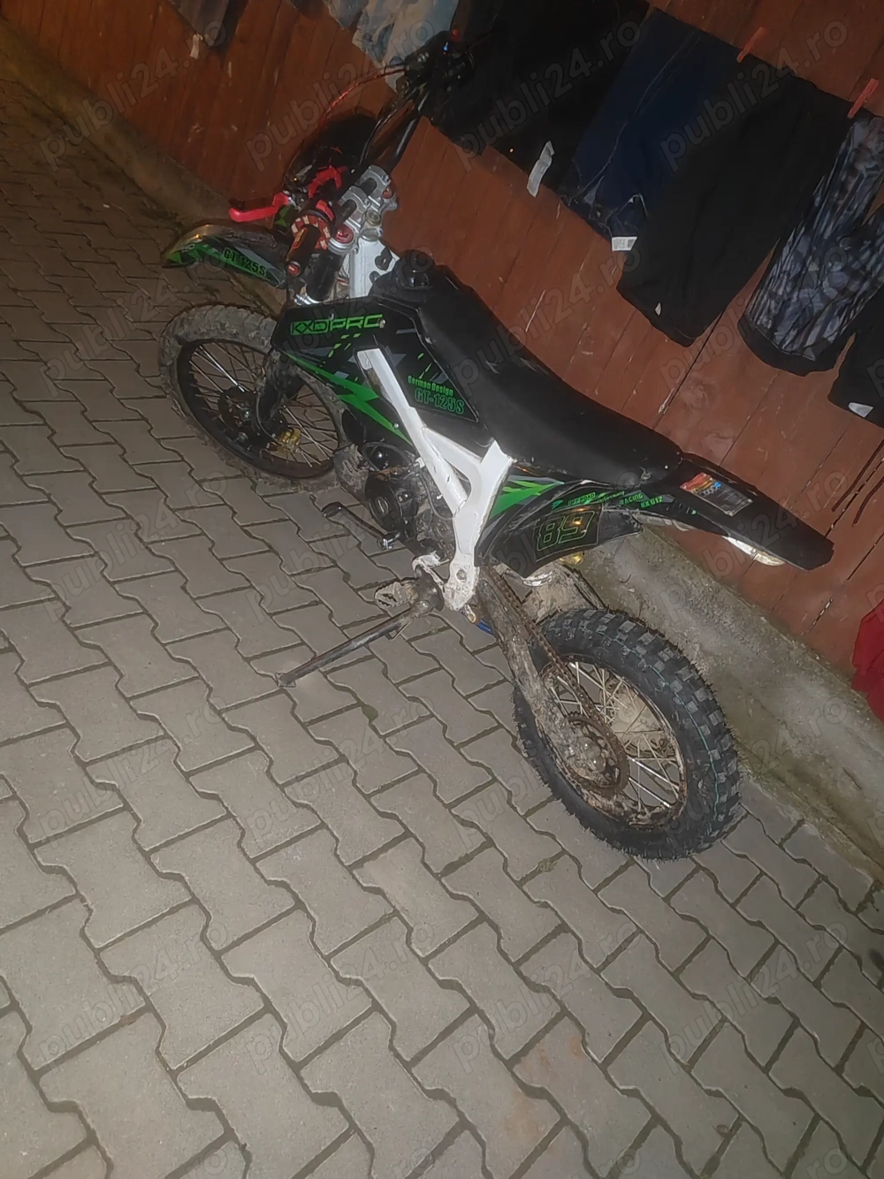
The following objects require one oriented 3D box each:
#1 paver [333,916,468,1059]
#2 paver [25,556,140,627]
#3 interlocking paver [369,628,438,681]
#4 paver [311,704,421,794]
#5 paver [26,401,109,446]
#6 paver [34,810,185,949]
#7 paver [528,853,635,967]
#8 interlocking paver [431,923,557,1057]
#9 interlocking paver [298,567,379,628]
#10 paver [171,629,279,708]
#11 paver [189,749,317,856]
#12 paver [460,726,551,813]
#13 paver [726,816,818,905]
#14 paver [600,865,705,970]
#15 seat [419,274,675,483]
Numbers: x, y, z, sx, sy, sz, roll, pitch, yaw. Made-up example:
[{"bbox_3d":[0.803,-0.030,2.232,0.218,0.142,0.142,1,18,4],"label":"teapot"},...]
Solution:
[{"bbox_3d":[-0.077,0.649,1.481,0.197,0.060,0.162,43,34,25],"label":"paver"},{"bbox_3d":[-0.754,0.026,1.931,0.198,0.066,0.164,43,35,25],"label":"paver"},{"bbox_3d":[-0.130,0.164,2.192,0.198,0.066,0.164,43,35,25],"label":"interlocking paver"},{"bbox_3d":[-0.170,0.346,1.885,0.198,0.060,0.163,43,35,25],"label":"paver"},{"bbox_3d":[-0.970,-0.404,2.375,0.197,0.060,0.162,43,34,25],"label":"paver"},{"bbox_3d":[-0.523,0.462,1.449,0.198,0.060,0.163,43,35,25],"label":"paver"},{"bbox_3d":[0.257,0.636,1.778,0.198,0.066,0.164,43,35,25],"label":"paver"},{"bbox_3d":[0.076,0.678,1.540,0.197,0.060,0.162,43,34,26],"label":"interlocking paver"},{"bbox_3d":[-0.263,0.038,2.280,0.198,0.066,0.164,43,35,25],"label":"interlocking paver"},{"bbox_3d":[-0.461,0.185,1.908,0.198,0.060,0.163,43,35,25],"label":"paver"},{"bbox_3d":[-0.346,0.404,1.667,0.198,0.060,0.163,43,35,25],"label":"paver"},{"bbox_3d":[0.141,0.415,2.013,0.199,0.060,0.163,43,35,25],"label":"paver"},{"bbox_3d":[0.740,0.636,2.110,0.197,0.060,0.162,43,34,26],"label":"paver"},{"bbox_3d":[0.404,0.659,1.818,0.197,0.060,0.162,43,34,26],"label":"paver"},{"bbox_3d":[0.171,-0.343,1.638,0.200,0.145,0.590,-25,56,-35],"label":"seat"}]

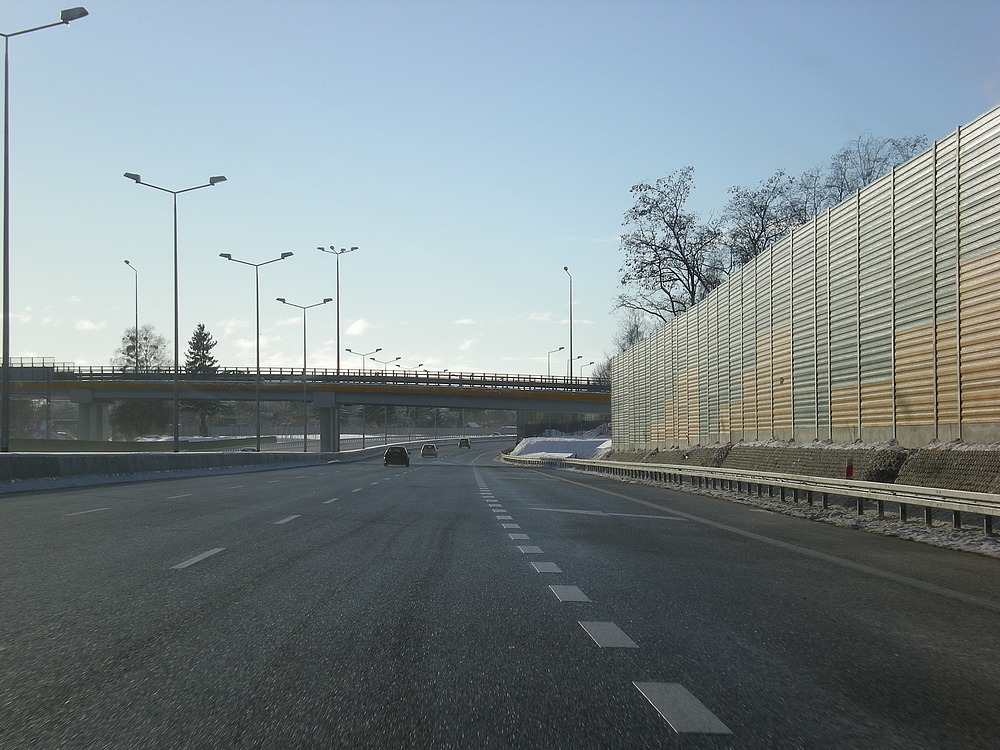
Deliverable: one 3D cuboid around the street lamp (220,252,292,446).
[{"bbox_3d":[-14.626,-1.006,128.680,4.500,12.830,0.400,0,-2,-1],"label":"street lamp"}]

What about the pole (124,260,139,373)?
[{"bbox_3d":[-38.281,-5.284,221.772,0.400,13.260,2.300,-1,-2,19],"label":"pole"}]

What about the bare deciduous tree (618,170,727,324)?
[{"bbox_3d":[10.057,-3.627,123.711,7.000,16.830,6.800,0,-2,0],"label":"bare deciduous tree"}]

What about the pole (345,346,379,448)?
[{"bbox_3d":[-16.541,3.392,260.774,4.400,13.140,0.400,0,-2,0],"label":"pole"}]

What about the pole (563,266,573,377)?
[{"bbox_3d":[6.622,-4.299,206.788,0.400,12.330,2.200,-1,-2,18],"label":"pole"}]

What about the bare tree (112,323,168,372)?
[{"bbox_3d":[-47.039,1.207,279.722,7.600,16.180,7.200,0,-2,0],"label":"bare tree"}]

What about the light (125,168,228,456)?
[{"bbox_3d":[-13.985,-2.298,92.278,4.500,12.900,0.400,0,-2,-1],"label":"light"}]

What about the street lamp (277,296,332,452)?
[{"bbox_3d":[-15.413,0.350,169.078,4.500,12.900,0.400,0,-2,-1],"label":"street lamp"}]

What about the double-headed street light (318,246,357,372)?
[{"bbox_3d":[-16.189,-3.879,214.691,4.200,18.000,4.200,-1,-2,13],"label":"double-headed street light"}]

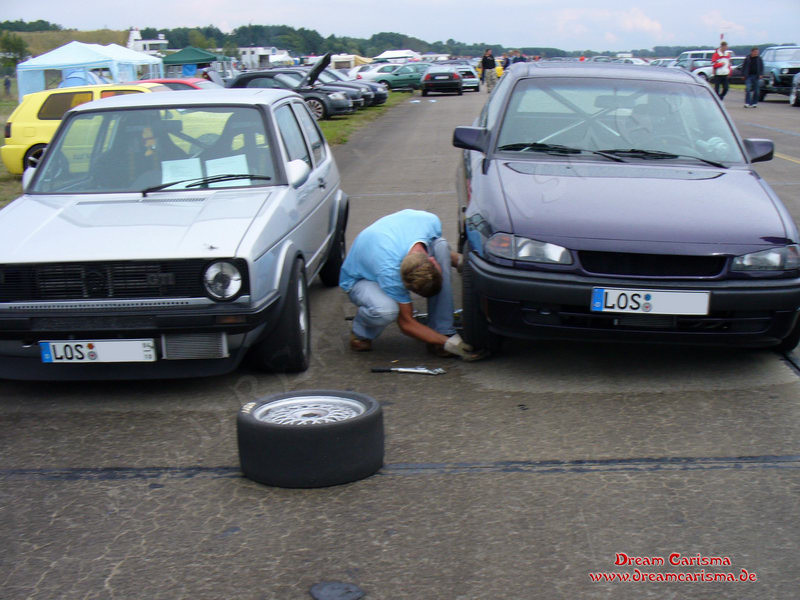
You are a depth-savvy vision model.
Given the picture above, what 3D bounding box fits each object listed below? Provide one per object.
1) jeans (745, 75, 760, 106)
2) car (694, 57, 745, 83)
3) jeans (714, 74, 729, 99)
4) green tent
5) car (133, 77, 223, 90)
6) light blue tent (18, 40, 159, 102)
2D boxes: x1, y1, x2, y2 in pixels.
[{"bbox_3d":[9.961,-5.934,35.266,0.430,0.950,0.320,0,11,7],"label":"jeans"},{"bbox_3d":[18.100,-12.850,70.000,4.200,1.420,1.700,1,11,9],"label":"car"},{"bbox_3d":[8.905,-5.830,34.567,0.420,0.930,0.380,-9,13,-34],"label":"jeans"},{"bbox_3d":[-9.961,-10.835,59.986,3.000,2.600,3.000,-2,11,-3],"label":"green tent"},{"bbox_3d":[-4.400,-3.820,25.400,4.300,1.350,1.720,0,11,7],"label":"car"},{"bbox_3d":[-10.123,-7.265,41.780,3.000,2.650,6.000,0,11,5],"label":"light blue tent"}]

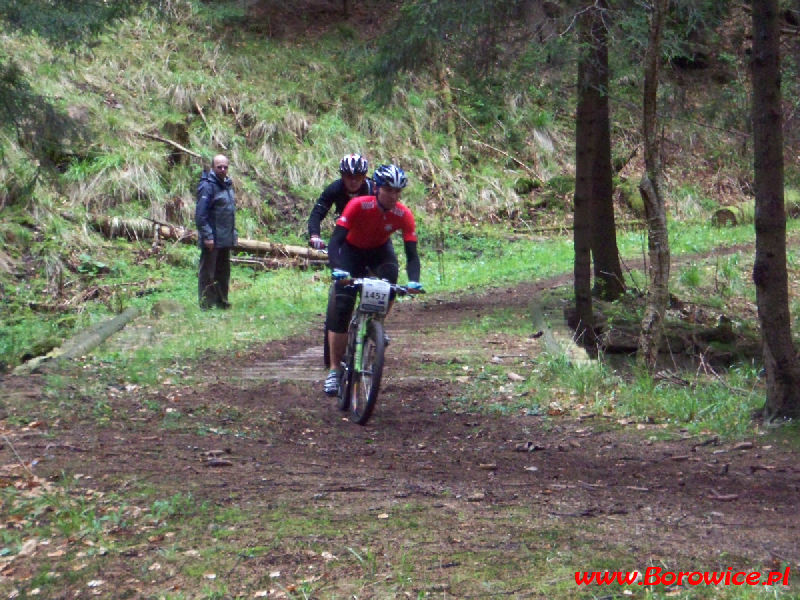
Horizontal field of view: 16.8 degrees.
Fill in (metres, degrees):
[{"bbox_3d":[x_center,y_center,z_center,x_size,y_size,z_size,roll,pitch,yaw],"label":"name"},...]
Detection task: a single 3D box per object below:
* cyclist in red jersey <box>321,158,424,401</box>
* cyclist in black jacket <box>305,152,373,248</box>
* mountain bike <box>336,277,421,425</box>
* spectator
[{"bbox_3d":[-0.185,-0.130,18.250,0.660,1.560,0.920,-1,3,-10],"label":"cyclist in red jersey"},{"bbox_3d":[-0.390,-0.345,21.300,0.660,1.600,0.880,0,3,-3],"label":"cyclist in black jacket"},{"bbox_3d":[-0.225,0.300,18.200,0.620,1.000,1.730,6,2,-9],"label":"mountain bike"},{"bbox_3d":[-2.100,-0.780,30.800,0.340,1.750,0.530,3,4,40],"label":"spectator"}]

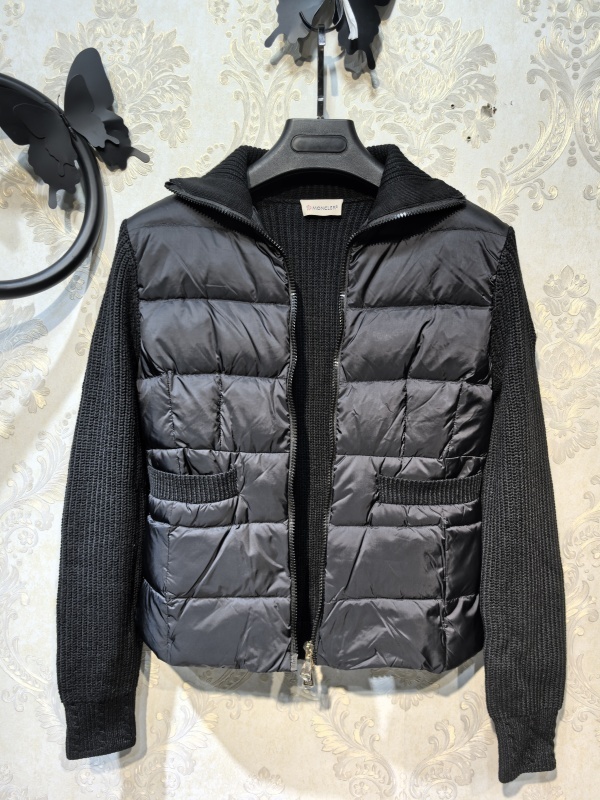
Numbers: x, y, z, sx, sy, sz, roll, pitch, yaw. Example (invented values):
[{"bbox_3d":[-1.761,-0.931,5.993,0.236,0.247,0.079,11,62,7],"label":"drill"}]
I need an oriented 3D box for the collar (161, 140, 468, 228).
[{"bbox_3d":[0.017,-0.233,0.670,0.318,0.100,0.125,1,5,3],"label":"collar"}]

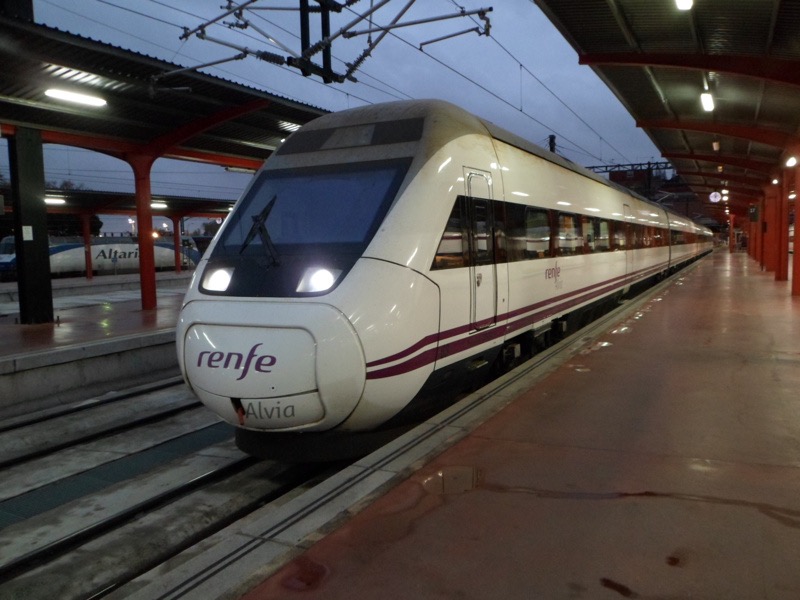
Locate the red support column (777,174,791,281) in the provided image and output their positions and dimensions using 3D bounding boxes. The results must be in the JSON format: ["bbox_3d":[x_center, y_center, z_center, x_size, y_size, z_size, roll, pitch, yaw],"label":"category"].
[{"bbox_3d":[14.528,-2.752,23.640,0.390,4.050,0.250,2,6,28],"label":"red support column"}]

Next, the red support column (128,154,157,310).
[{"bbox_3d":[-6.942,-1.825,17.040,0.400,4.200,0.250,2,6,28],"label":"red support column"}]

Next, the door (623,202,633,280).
[{"bbox_3d":[6.731,-1.717,18.397,0.130,2.100,1.150,2,6,28],"label":"door"}]

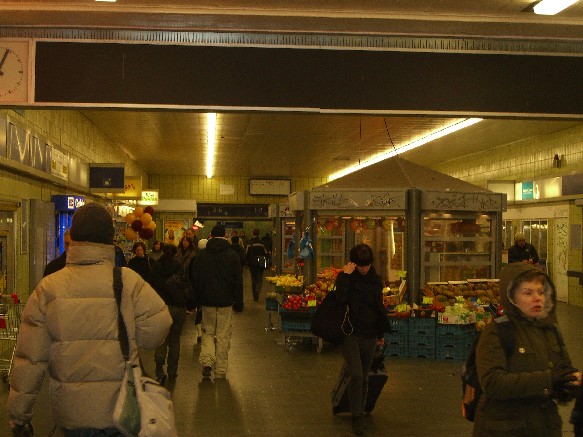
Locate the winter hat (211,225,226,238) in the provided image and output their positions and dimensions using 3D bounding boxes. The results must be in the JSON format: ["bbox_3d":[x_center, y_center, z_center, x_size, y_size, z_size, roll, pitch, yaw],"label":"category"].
[{"bbox_3d":[-0.854,0.152,13.400,0.195,0.165,0.235,1,-1,-4],"label":"winter hat"}]

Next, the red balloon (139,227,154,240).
[{"bbox_3d":[-2.976,0.318,23.500,0.290,0.260,0.260,1,-1,-4],"label":"red balloon"}]

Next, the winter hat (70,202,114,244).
[{"bbox_3d":[-0.895,0.022,5.150,0.200,0.185,0.235,1,-1,-4],"label":"winter hat"}]

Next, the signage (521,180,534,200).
[{"bbox_3d":[6.501,-0.762,31.500,0.120,0.540,1.150,1,-1,-4],"label":"signage"}]

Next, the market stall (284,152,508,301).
[{"bbox_3d":[1.664,0.463,18.698,3.400,2.950,3.600,1,-1,-4],"label":"market stall"}]

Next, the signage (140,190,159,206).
[{"bbox_3d":[-4.943,-0.699,40.000,0.630,0.540,0.180,1,-1,-4],"label":"signage"}]

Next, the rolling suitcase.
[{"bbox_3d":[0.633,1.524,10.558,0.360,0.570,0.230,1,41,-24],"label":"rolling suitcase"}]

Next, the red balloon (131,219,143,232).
[{"bbox_3d":[-3.171,0.154,23.500,0.240,0.260,0.240,1,-1,-4],"label":"red balloon"}]

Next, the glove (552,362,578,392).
[{"bbox_3d":[1.175,0.680,4.900,0.130,0.120,0.095,0,-1,30],"label":"glove"}]

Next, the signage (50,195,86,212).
[{"bbox_3d":[-4.392,-0.295,22.500,0.660,0.320,0.200,1,-1,-4],"label":"signage"}]

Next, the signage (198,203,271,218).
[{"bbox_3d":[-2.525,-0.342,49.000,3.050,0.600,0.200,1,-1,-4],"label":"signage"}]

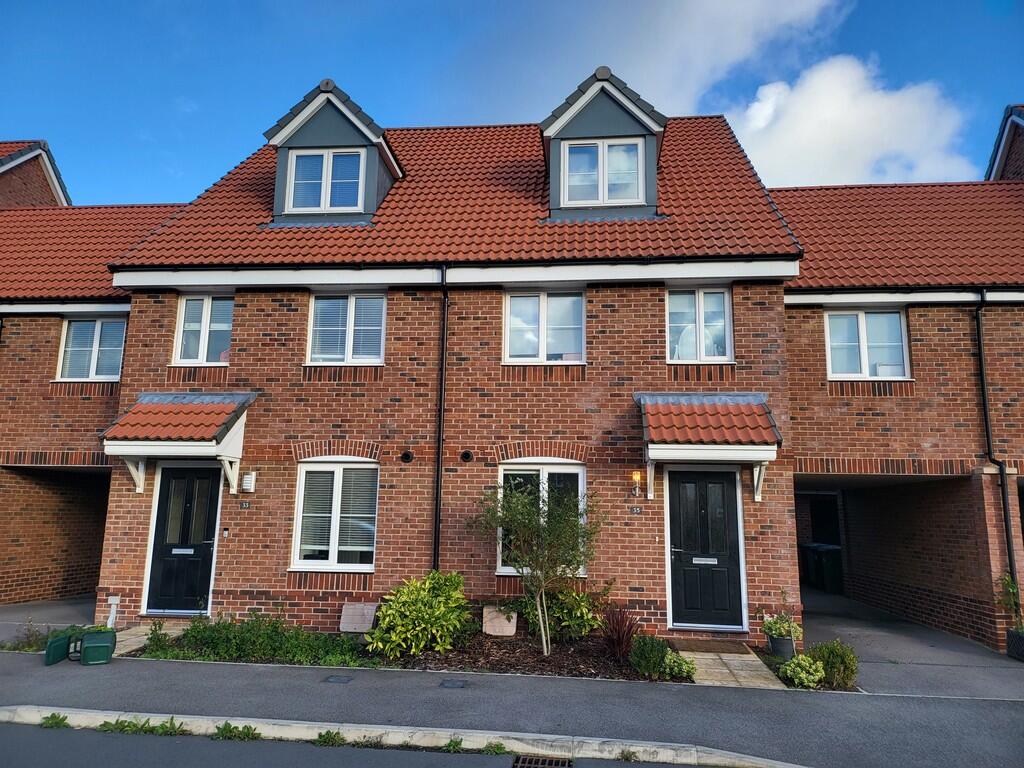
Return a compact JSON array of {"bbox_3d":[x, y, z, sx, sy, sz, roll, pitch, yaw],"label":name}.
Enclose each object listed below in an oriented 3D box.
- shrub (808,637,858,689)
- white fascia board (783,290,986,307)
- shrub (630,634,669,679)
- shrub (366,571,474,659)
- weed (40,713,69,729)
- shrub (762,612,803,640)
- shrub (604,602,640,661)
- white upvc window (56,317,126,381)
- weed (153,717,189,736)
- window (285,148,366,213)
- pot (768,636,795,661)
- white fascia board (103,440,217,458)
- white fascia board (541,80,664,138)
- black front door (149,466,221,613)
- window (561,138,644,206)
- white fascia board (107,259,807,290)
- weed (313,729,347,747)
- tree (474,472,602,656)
[{"bbox_3d":[3.317,2.854,7.333,0.500,0.432,0.480,0,-10,5],"label":"shrub"},{"bbox_3d":[5.373,-1.265,10.411,2.880,0.130,0.060,0,-10,5],"label":"white fascia board"},{"bbox_3d":[1.436,2.830,7.461,0.420,0.470,0.400,0,-10,5],"label":"shrub"},{"bbox_3d":[-1.088,2.663,8.409,1.220,0.990,1.000,0,-10,5],"label":"shrub"},{"bbox_3d":[-3.651,2.678,5.668,0.220,0.100,0.160,0,-10,5],"label":"weed"},{"bbox_3d":[3.165,2.837,8.308,0.456,0.314,0.420,0,-10,5],"label":"shrub"},{"bbox_3d":[1.239,2.808,8.045,0.440,0.640,0.420,0,-10,5],"label":"shrub"},{"bbox_3d":[-6.929,-0.572,11.705,1.140,1.050,0.120,0,-10,5],"label":"white upvc window"},{"bbox_3d":[-2.675,2.682,5.581,0.290,0.115,0.190,0,-10,5],"label":"weed"},{"bbox_3d":[-2.965,-3.239,11.346,1.290,1.100,0.100,0,-10,5],"label":"window"},{"bbox_3d":[3.138,3.066,8.269,0.283,0.262,0.285,0,-10,5],"label":"pot"},{"bbox_3d":[-4.632,0.849,9.376,1.540,0.200,0.060,0,-10,5],"label":"white fascia board"},{"bbox_3d":[1.412,-4.283,11.016,1.828,0.885,0.070,0,-10,5],"label":"white fascia board"},{"bbox_3d":[-4.612,2.189,10.013,0.899,1.999,0.070,0,-10,5],"label":"black front door"},{"bbox_3d":[1.415,-3.275,10.990,1.317,1.126,0.100,0,-10,5],"label":"window"},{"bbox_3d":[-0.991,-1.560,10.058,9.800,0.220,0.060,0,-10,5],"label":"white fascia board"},{"bbox_3d":[-1.399,2.711,5.463,0.260,0.100,0.180,0,-10,5],"label":"weed"},{"bbox_3d":[0.287,2.105,8.263,1.470,2.000,1.300,0,-10,5],"label":"tree"}]

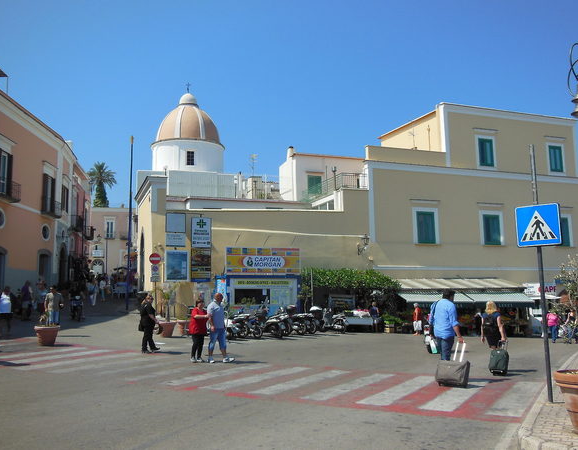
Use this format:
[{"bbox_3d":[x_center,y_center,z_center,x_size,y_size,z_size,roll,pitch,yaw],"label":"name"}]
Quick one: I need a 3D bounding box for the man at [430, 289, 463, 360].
[{"bbox_3d":[3.015,2.118,11.316,0.620,1.748,0.500,-1,-8,2],"label":"man"}]

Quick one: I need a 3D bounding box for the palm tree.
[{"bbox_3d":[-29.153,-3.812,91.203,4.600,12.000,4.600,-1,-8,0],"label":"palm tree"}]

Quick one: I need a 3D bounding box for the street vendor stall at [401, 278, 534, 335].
[{"bbox_3d":[9.729,4.522,32.300,7.500,3.050,2.500,2,-8,-18],"label":"street vendor stall"}]

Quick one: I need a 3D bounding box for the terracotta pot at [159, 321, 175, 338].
[{"bbox_3d":[-5.081,4.377,24.744,0.760,0.658,0.760,-1,-8,0],"label":"terracotta pot"}]

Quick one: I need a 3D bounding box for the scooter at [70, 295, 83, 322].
[{"bbox_3d":[-9.952,3.925,27.600,0.720,1.220,1.850,1,-8,-13],"label":"scooter"}]

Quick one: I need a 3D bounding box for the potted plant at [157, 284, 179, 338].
[{"bbox_3d":[-5.103,3.571,24.852,1.000,2.284,1.000,-1,-8,0],"label":"potted plant"}]

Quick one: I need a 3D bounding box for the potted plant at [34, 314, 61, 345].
[{"bbox_3d":[-7.748,3.336,18.868,0.840,1.026,0.840,-1,-8,0],"label":"potted plant"}]

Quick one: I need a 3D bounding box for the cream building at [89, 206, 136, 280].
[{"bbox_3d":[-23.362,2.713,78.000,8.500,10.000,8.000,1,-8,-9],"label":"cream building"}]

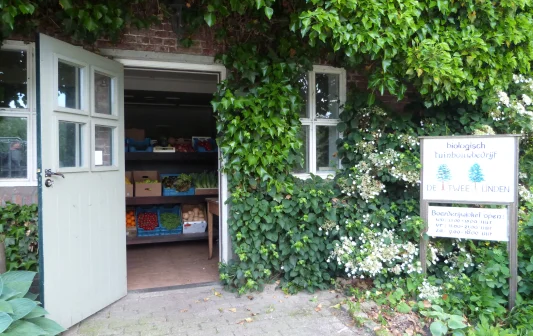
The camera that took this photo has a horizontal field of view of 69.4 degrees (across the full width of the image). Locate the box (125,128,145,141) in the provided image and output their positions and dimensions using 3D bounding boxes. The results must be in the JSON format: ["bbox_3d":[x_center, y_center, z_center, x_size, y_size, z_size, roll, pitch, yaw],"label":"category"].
[{"bbox_3d":[-1.892,-0.413,5.442,0.370,0.250,0.290,0,2,-16],"label":"box"}]

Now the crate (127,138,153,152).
[{"bbox_3d":[-1.649,-0.297,5.069,0.300,0.110,0.400,0,17,-16],"label":"crate"}]

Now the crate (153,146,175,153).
[{"bbox_3d":[-1.368,-0.275,5.146,0.285,0.085,0.370,0,12,-16],"label":"crate"}]

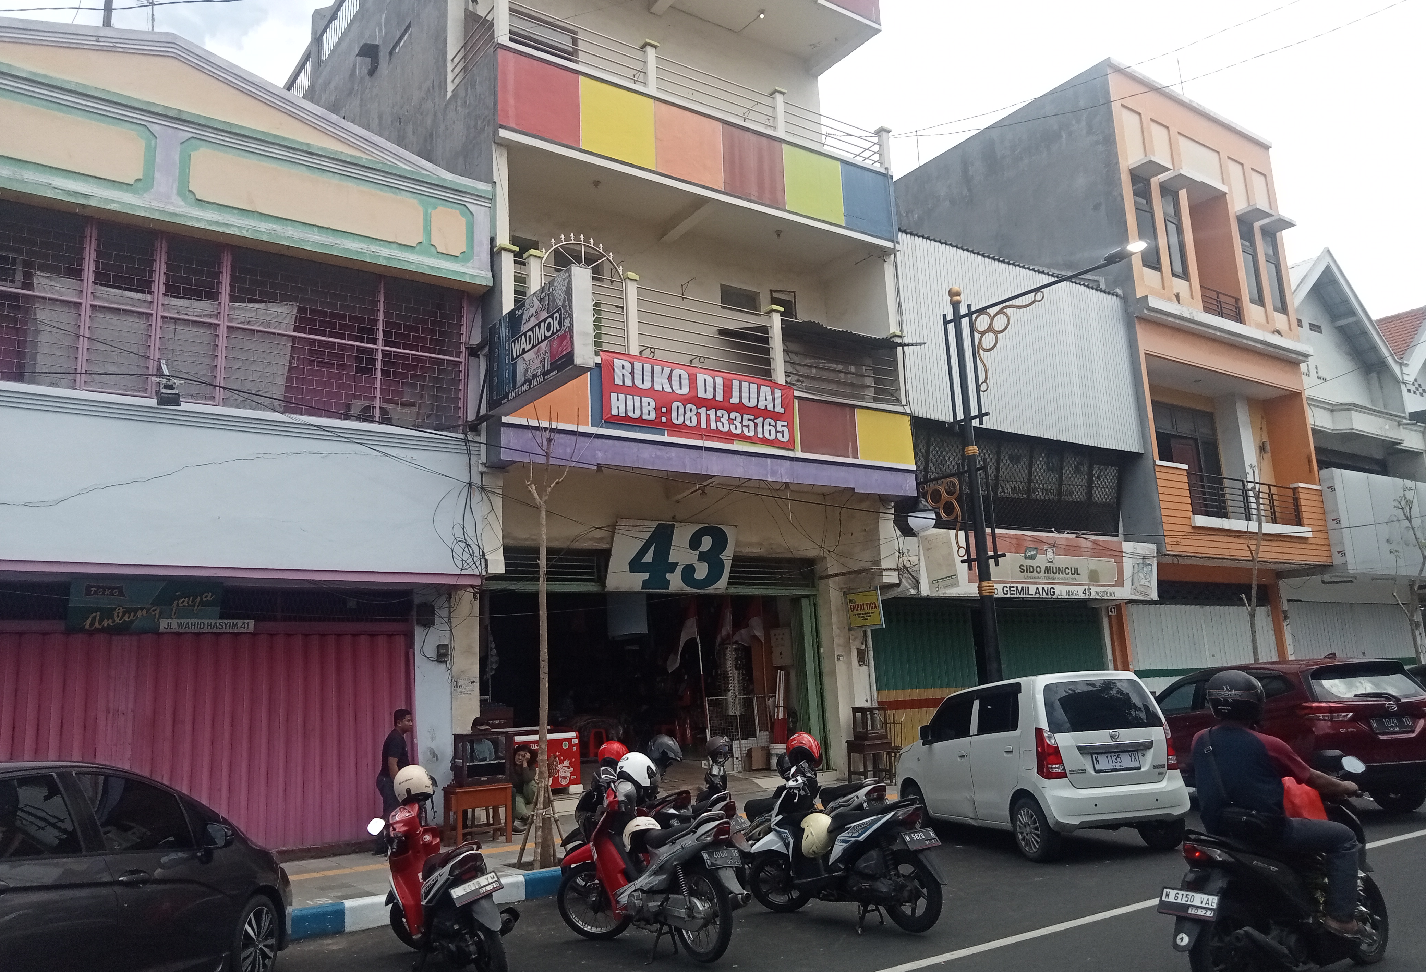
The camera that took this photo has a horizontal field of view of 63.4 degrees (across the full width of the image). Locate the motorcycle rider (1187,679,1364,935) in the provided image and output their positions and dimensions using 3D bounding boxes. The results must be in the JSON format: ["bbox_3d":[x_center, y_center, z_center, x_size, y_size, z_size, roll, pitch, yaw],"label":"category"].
[{"bbox_3d":[2.836,1.646,5.926,0.900,1.370,0.660,5,-14,-36],"label":"motorcycle rider"}]

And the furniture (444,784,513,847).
[{"bbox_3d":[-2.690,3.777,13.193,0.670,0.629,0.371,5,-14,-36],"label":"furniture"}]

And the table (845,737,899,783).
[{"bbox_3d":[2.423,4.347,18.064,0.620,0.700,0.440,6,-14,-38],"label":"table"}]

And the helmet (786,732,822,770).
[{"bbox_3d":[0.677,1.973,8.600,0.250,0.260,0.290,2,2,-25],"label":"helmet"}]

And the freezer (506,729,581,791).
[{"bbox_3d":[-2.544,3.995,16.639,1.080,0.890,0.620,6,-15,-40],"label":"freezer"}]

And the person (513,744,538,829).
[{"bbox_3d":[-2.327,3.743,14.300,0.500,1.050,0.650,0,-12,-14],"label":"person"}]

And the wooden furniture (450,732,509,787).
[{"bbox_3d":[-2.688,3.200,13.456,0.591,0.604,0.286,5,-14,-36],"label":"wooden furniture"}]

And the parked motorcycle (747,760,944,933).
[{"bbox_3d":[0.879,2.452,7.952,0.680,1.100,1.850,6,-15,-40],"label":"parked motorcycle"}]

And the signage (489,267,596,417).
[{"bbox_3d":[-1.861,-1.494,12.271,0.212,1.034,2.023,5,-14,-34],"label":"signage"}]

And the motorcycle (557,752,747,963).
[{"bbox_3d":[-0.393,2.334,7.258,0.700,1.150,1.900,5,-14,-34],"label":"motorcycle"}]

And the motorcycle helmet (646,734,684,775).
[{"bbox_3d":[-0.365,2.063,8.900,0.310,0.260,0.250,11,-4,27],"label":"motorcycle helmet"}]

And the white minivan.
[{"bbox_3d":[3.165,2.808,11.881,1.475,1.670,3.600,0,-12,-16],"label":"white minivan"}]

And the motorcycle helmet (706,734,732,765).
[{"bbox_3d":[0.053,2.284,10.000,0.240,0.250,0.270,6,-3,-38],"label":"motorcycle helmet"}]

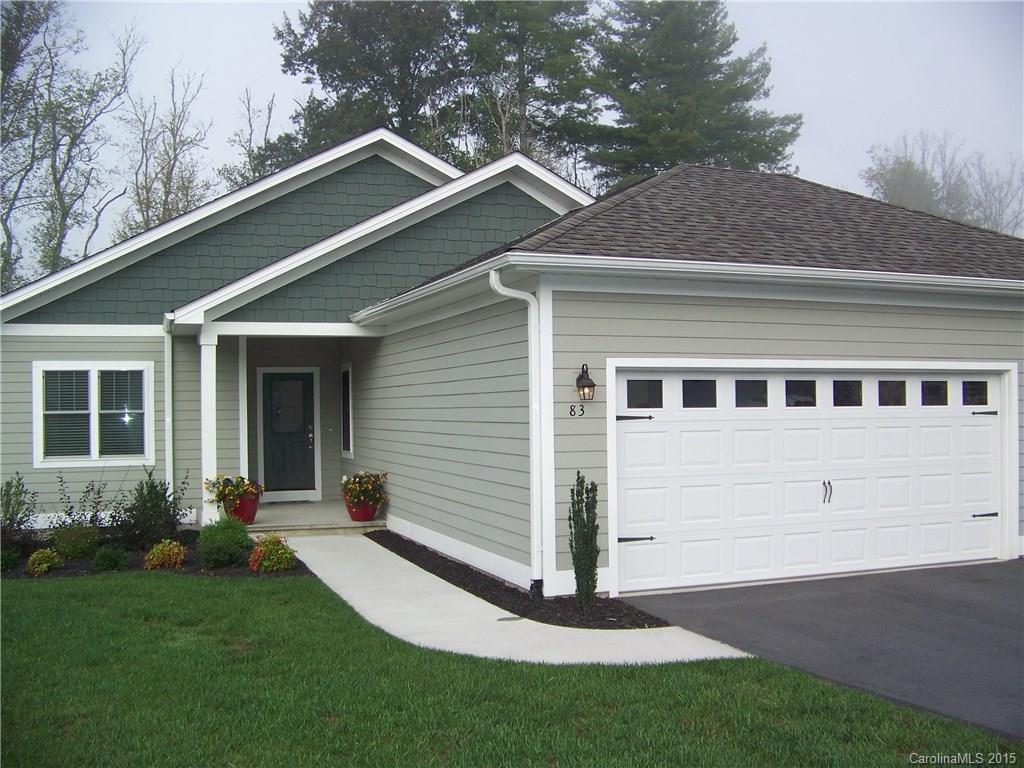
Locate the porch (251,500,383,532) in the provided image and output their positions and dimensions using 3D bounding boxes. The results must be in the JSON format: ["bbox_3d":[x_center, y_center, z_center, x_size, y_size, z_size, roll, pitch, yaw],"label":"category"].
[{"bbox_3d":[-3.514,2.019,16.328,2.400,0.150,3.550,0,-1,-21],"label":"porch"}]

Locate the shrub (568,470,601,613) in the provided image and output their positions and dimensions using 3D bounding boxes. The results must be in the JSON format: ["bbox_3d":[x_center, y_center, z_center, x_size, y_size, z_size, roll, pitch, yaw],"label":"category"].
[{"bbox_3d":[0.635,1.376,9.325,0.270,1.240,0.270,0,-1,0],"label":"shrub"}]

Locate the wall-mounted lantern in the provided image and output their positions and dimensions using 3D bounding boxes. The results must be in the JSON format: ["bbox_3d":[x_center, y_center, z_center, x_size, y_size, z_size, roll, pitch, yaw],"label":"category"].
[{"bbox_3d":[0.662,-0.017,9.677,0.170,0.328,0.220,0,-1,-21],"label":"wall-mounted lantern"}]

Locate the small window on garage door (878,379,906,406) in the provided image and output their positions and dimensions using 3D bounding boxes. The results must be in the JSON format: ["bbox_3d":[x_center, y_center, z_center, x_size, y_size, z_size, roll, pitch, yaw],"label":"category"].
[{"bbox_3d":[4.005,0.103,11.200,0.363,0.278,0.040,0,-1,-21],"label":"small window on garage door"}]

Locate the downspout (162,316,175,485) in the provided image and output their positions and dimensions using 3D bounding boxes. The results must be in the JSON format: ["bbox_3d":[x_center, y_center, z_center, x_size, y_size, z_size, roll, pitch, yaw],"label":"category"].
[{"bbox_3d":[-5.150,0.523,15.978,0.130,2.950,0.100,0,-1,-21],"label":"downspout"}]

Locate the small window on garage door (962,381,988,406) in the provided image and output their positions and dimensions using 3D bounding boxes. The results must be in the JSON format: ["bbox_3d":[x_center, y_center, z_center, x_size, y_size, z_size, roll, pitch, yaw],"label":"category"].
[{"bbox_3d":[5.059,0.103,11.621,0.363,0.278,0.040,0,-1,-21],"label":"small window on garage door"}]

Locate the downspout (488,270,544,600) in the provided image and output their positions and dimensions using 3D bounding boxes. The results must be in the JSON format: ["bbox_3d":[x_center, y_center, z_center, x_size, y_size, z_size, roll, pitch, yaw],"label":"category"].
[{"bbox_3d":[0.031,0.461,9.732,0.450,2.990,0.110,0,-1,-21],"label":"downspout"}]

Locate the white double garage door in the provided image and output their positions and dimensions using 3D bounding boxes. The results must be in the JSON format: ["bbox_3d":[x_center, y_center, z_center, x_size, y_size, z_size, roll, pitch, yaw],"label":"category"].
[{"bbox_3d":[3.236,0.903,10.868,4.790,2.135,0.100,0,-1,-21],"label":"white double garage door"}]

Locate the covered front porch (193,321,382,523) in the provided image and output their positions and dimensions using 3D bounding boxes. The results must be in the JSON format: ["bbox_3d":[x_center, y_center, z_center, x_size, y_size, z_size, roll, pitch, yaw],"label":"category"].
[{"bbox_3d":[-3.592,0.609,16.340,2.530,2.780,3.550,0,-1,-21],"label":"covered front porch"}]

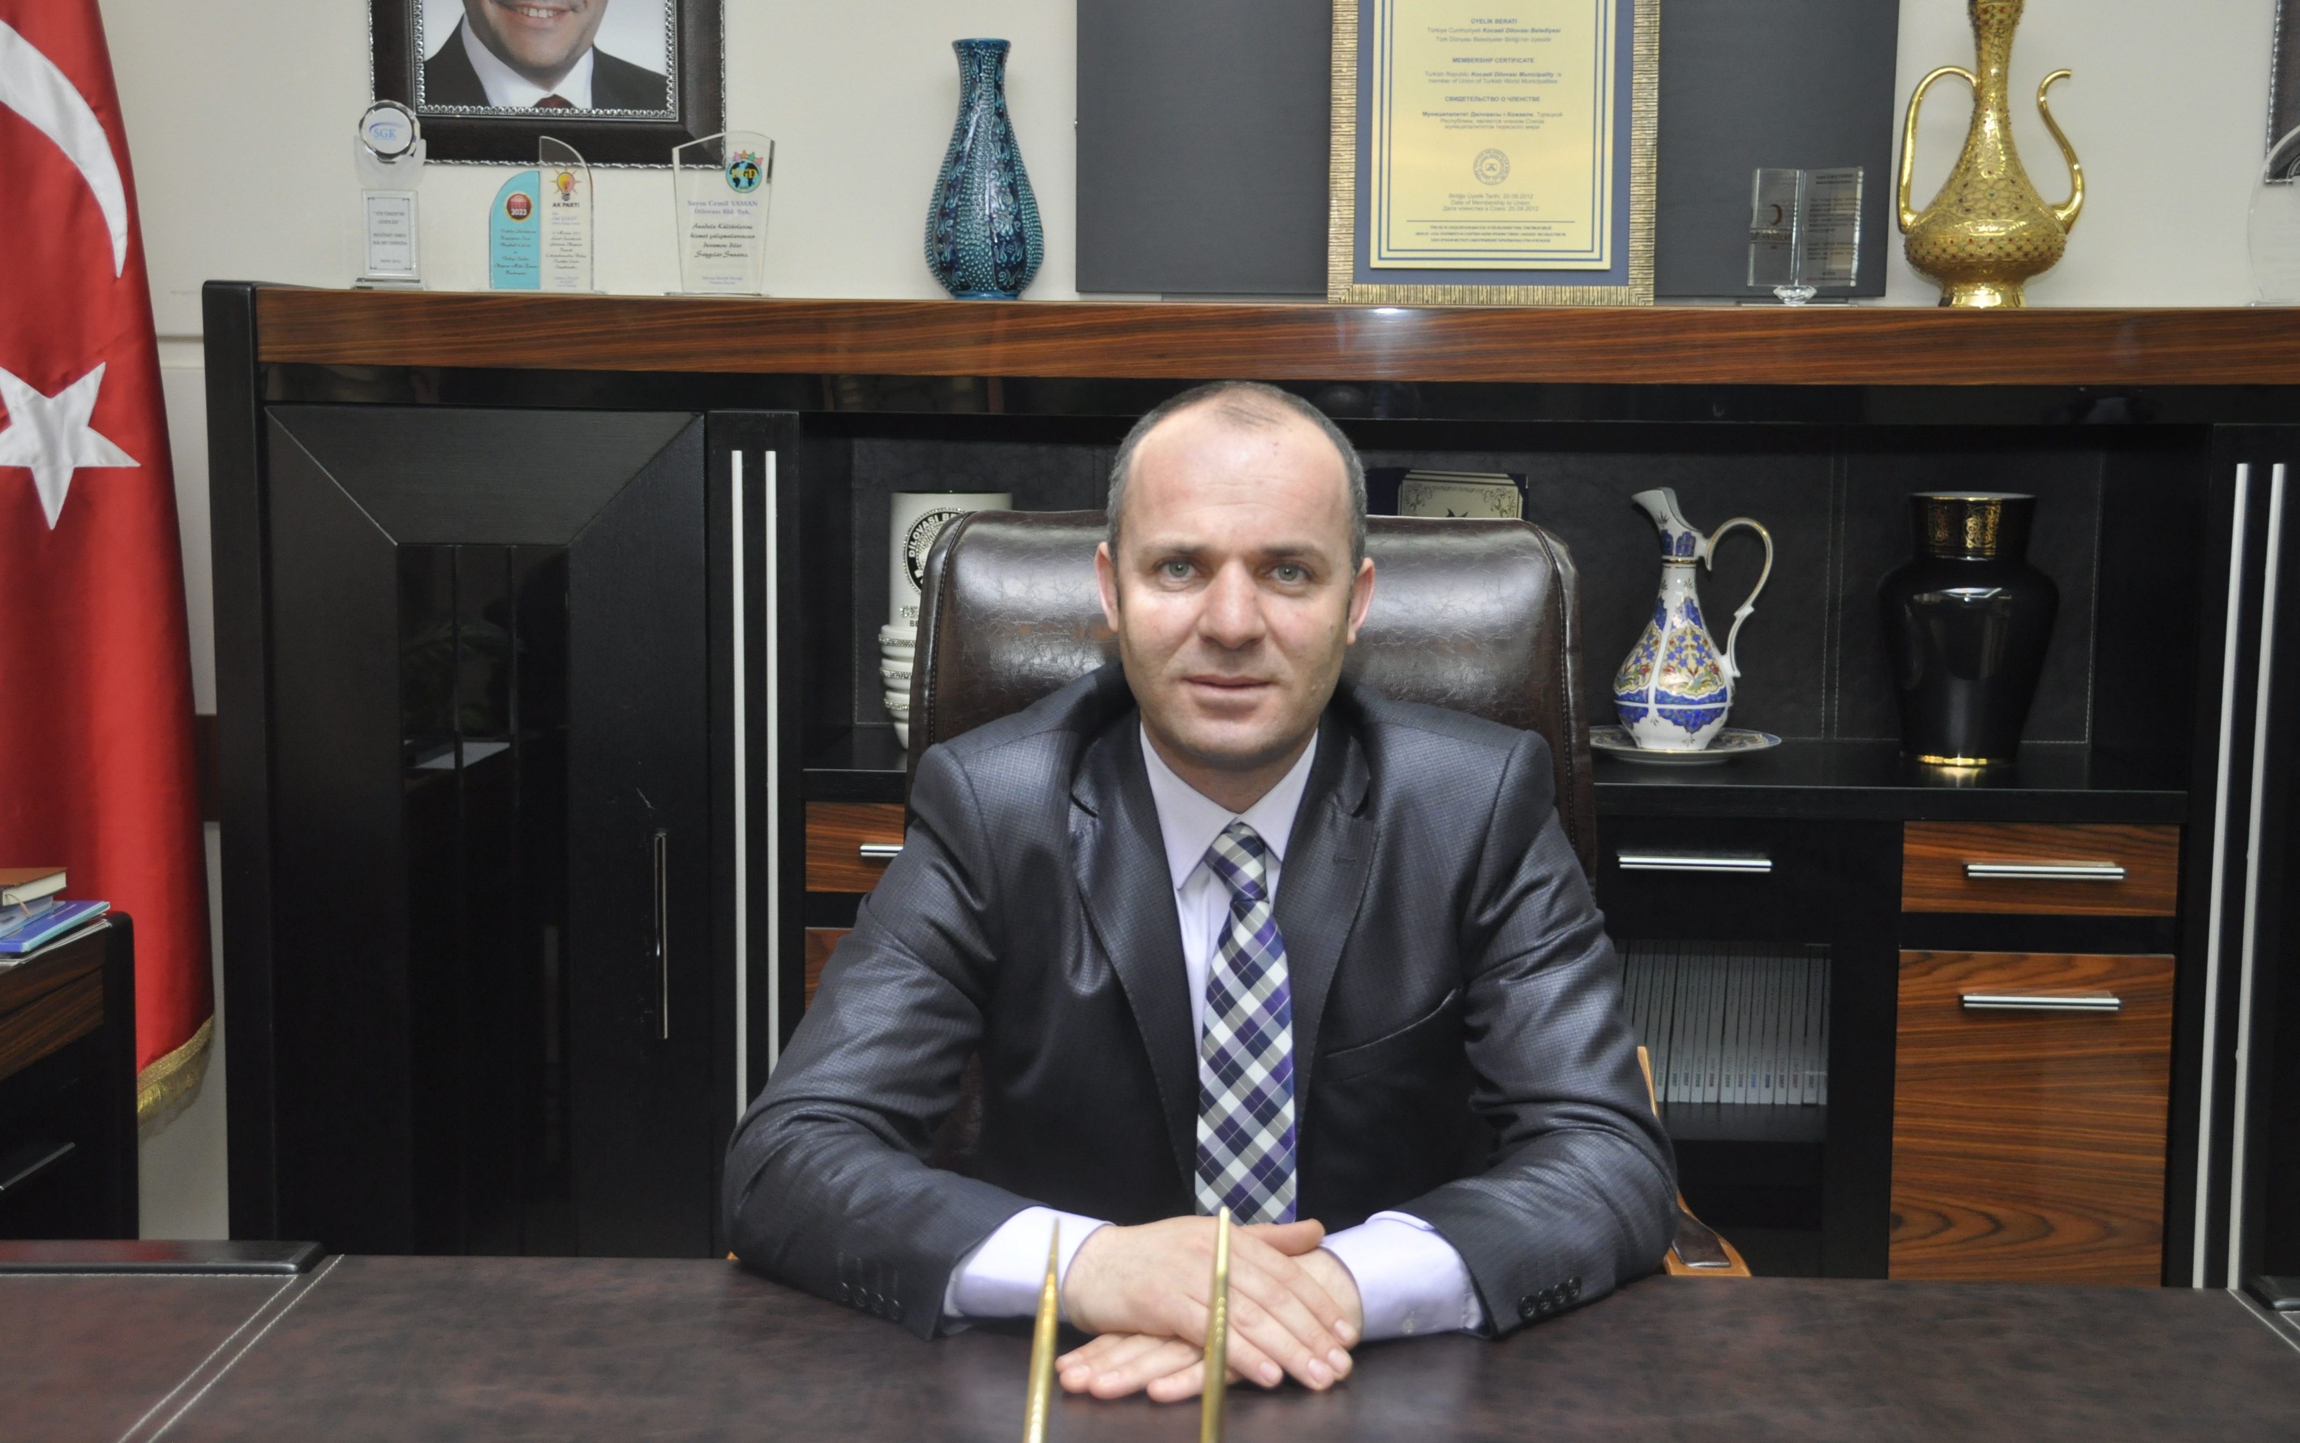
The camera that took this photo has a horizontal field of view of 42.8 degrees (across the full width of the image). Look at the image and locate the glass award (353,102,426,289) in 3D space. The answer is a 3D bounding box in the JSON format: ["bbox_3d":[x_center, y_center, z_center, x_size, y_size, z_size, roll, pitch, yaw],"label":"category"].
[{"bbox_3d":[-0.825,-0.570,3.185,0.078,0.201,0.055,1,7,2],"label":"glass award"}]

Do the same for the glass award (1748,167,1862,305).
[{"bbox_3d":[0.699,-0.518,3.138,0.127,0.150,0.060,1,7,2],"label":"glass award"}]

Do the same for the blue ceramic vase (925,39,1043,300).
[{"bbox_3d":[-0.181,-0.598,3.189,0.129,0.285,0.129,1,7,2],"label":"blue ceramic vase"}]

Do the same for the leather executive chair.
[{"bbox_3d":[0.057,0.443,1.937,0.660,1.140,0.730,1,7,5],"label":"leather executive chair"}]

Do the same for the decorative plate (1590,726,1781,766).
[{"bbox_3d":[0.583,0.029,3.273,0.242,0.026,0.242,1,7,2],"label":"decorative plate"}]

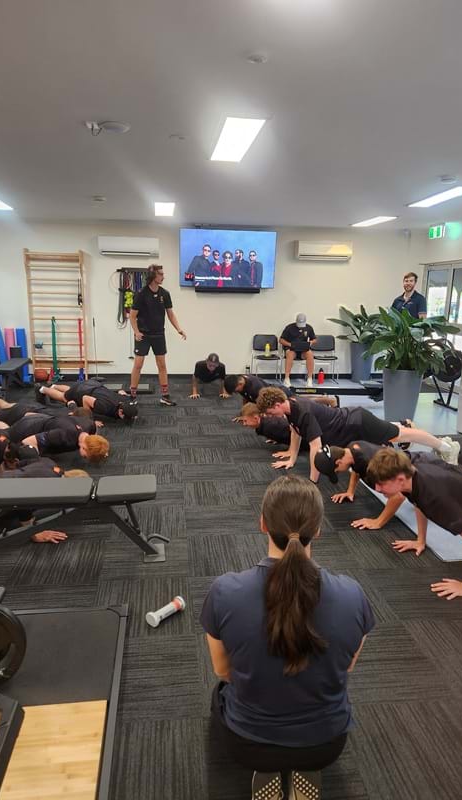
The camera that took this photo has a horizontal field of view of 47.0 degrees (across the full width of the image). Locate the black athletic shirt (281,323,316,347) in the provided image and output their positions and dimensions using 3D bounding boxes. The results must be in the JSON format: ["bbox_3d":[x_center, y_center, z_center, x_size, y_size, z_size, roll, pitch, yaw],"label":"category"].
[{"bbox_3d":[1.182,-1.079,9.269,0.580,0.520,0.340,0,12,-7],"label":"black athletic shirt"}]

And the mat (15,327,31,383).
[{"bbox_3d":[-3.494,-0.750,8.973,0.155,0.910,0.155,-8,-4,-5],"label":"mat"}]

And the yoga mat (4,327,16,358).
[{"bbox_3d":[-3.679,-0.749,8.951,0.155,0.910,0.155,-9,-4,-5],"label":"yoga mat"}]

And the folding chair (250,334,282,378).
[{"bbox_3d":[0.645,-0.719,9.372,0.480,0.840,0.520,-1,11,-7],"label":"folding chair"}]

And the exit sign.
[{"bbox_3d":[3.178,-2.597,8.188,0.060,0.200,0.400,-1,11,-7],"label":"exit sign"}]

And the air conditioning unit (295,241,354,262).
[{"bbox_3d":[1.622,-2.598,9.296,0.950,0.310,0.240,0,12,-7],"label":"air conditioning unit"}]

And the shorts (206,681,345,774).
[{"bbox_3d":[0.149,0.972,1.759,0.430,0.280,0.420,1,12,2],"label":"shorts"}]

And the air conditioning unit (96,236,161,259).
[{"bbox_3d":[-1.682,-2.542,8.862,0.980,0.310,0.230,-1,11,-7],"label":"air conditioning unit"}]

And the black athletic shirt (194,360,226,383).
[{"bbox_3d":[-0.348,-0.453,8.247,0.460,0.320,0.660,-1,0,-7],"label":"black athletic shirt"}]

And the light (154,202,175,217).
[{"bbox_3d":[-0.936,-2.702,7.538,0.290,0.050,1.200,-1,11,-7],"label":"light"}]

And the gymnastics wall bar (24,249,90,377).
[{"bbox_3d":[-2.945,-1.412,9.034,0.960,2.190,0.170,0,12,-7],"label":"gymnastics wall bar"}]

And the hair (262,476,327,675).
[{"bbox_3d":[0.176,0.514,1.605,0.190,0.550,0.240,1,12,2],"label":"hair"}]

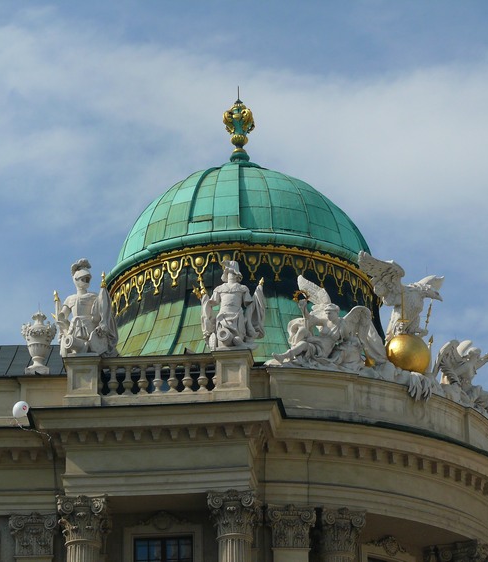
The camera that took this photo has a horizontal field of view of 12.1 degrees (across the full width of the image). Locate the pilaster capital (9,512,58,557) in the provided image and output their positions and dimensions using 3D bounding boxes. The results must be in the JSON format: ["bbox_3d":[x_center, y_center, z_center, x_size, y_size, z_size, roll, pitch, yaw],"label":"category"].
[{"bbox_3d":[-5.452,6.683,59.485,1.200,1.200,0.480,-1,-23,3],"label":"pilaster capital"}]

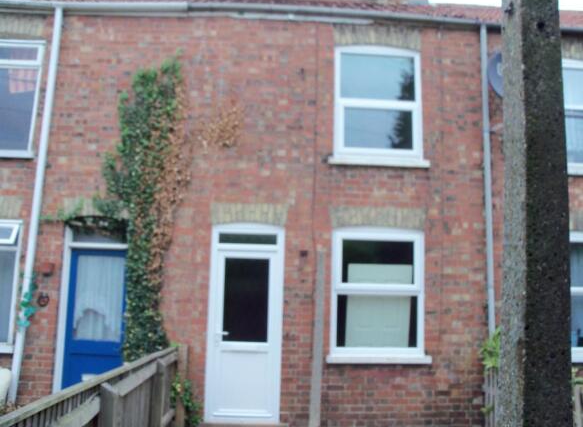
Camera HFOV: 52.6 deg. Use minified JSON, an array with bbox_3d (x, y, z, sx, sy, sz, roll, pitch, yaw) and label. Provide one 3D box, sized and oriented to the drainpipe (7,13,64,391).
[{"bbox_3d":[-3.016,-0.169,6.960,0.085,4.907,0.085,3,-9,-3],"label":"drainpipe"}]

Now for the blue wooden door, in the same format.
[{"bbox_3d":[-2.288,1.376,6.936,0.704,1.916,0.060,2,-9,-3],"label":"blue wooden door"}]

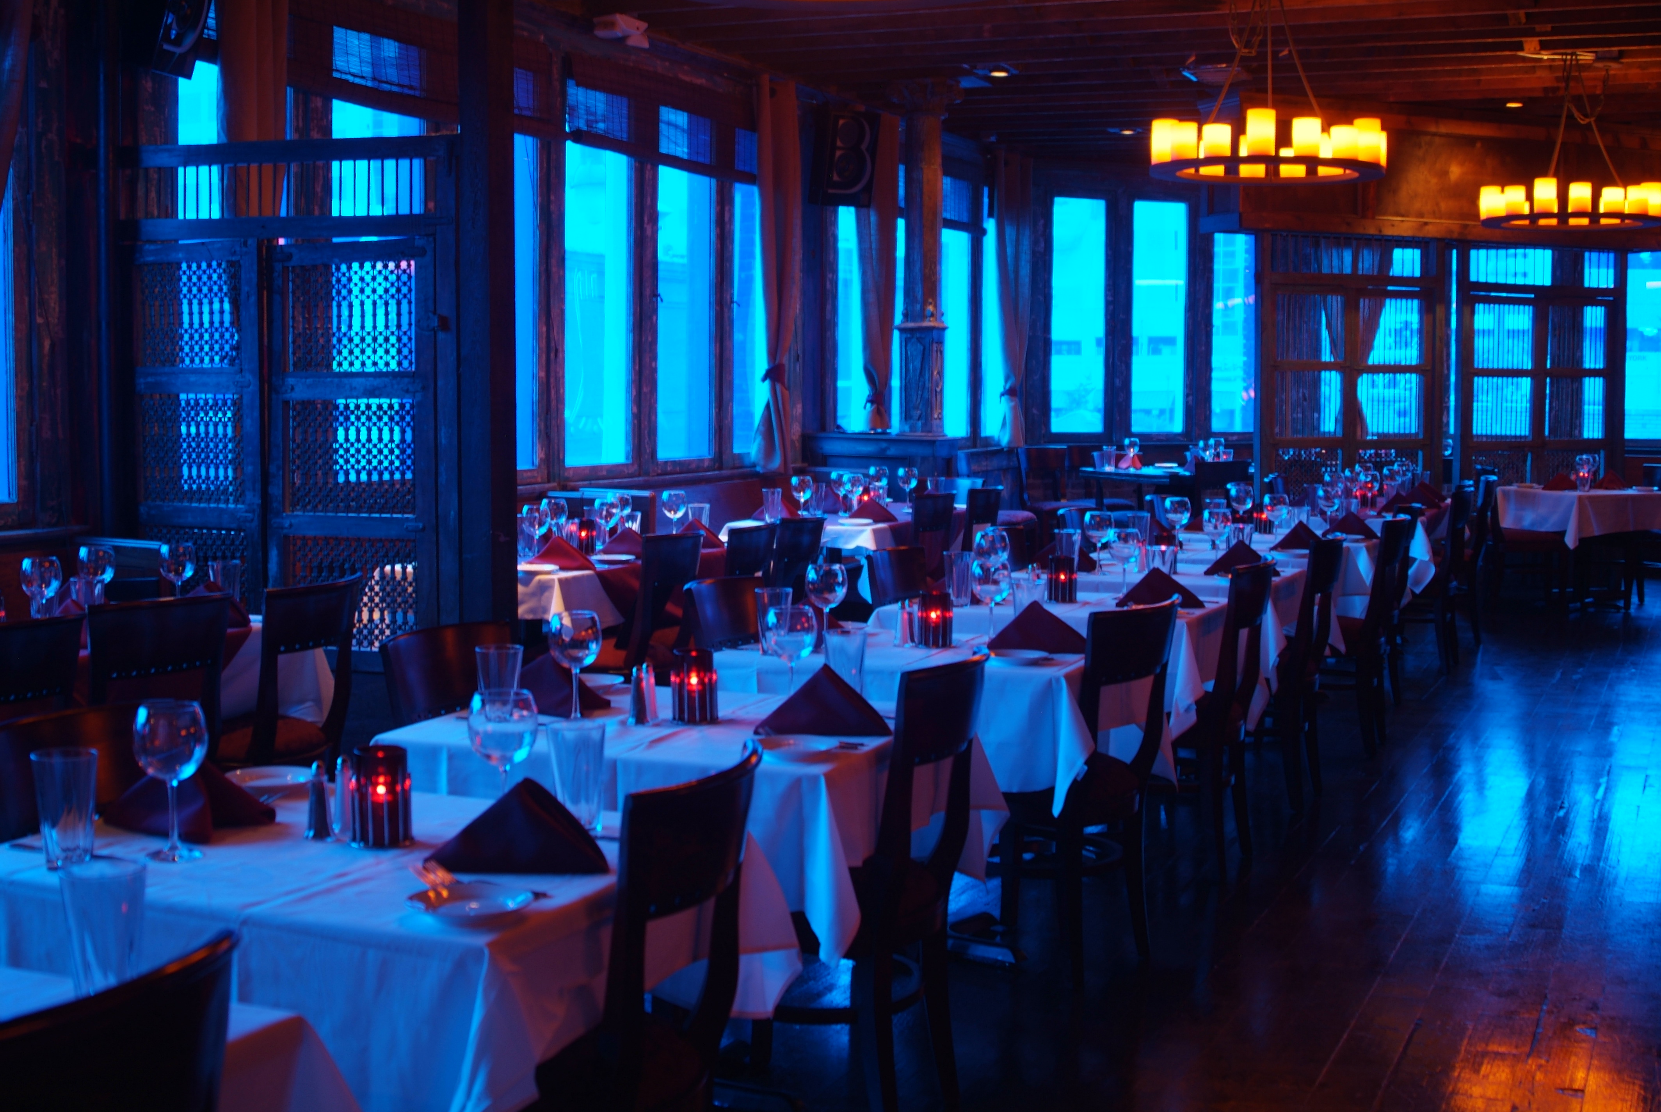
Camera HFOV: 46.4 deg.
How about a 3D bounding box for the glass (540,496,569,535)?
[{"bbox_3d":[-1.023,-0.104,7.209,0.099,0.211,0.099,2,5,25],"label":"glass"}]

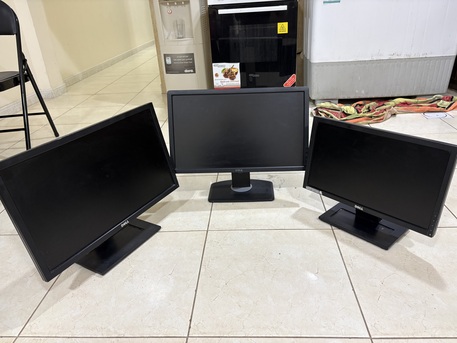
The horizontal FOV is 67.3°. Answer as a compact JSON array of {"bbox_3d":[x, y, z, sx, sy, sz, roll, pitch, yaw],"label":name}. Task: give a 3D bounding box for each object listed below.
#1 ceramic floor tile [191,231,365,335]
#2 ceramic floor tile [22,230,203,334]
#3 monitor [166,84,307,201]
[{"bbox_3d":[0.135,0.317,1.050,0.450,0.010,0.450,-2,27,4],"label":"ceramic floor tile"},{"bbox_3d":[-0.313,0.331,1.085,0.450,0.010,0.450,-2,27,4],"label":"ceramic floor tile"},{"bbox_3d":[0.043,-0.114,1.410,0.545,0.447,0.186,-1,27,6],"label":"monitor"}]

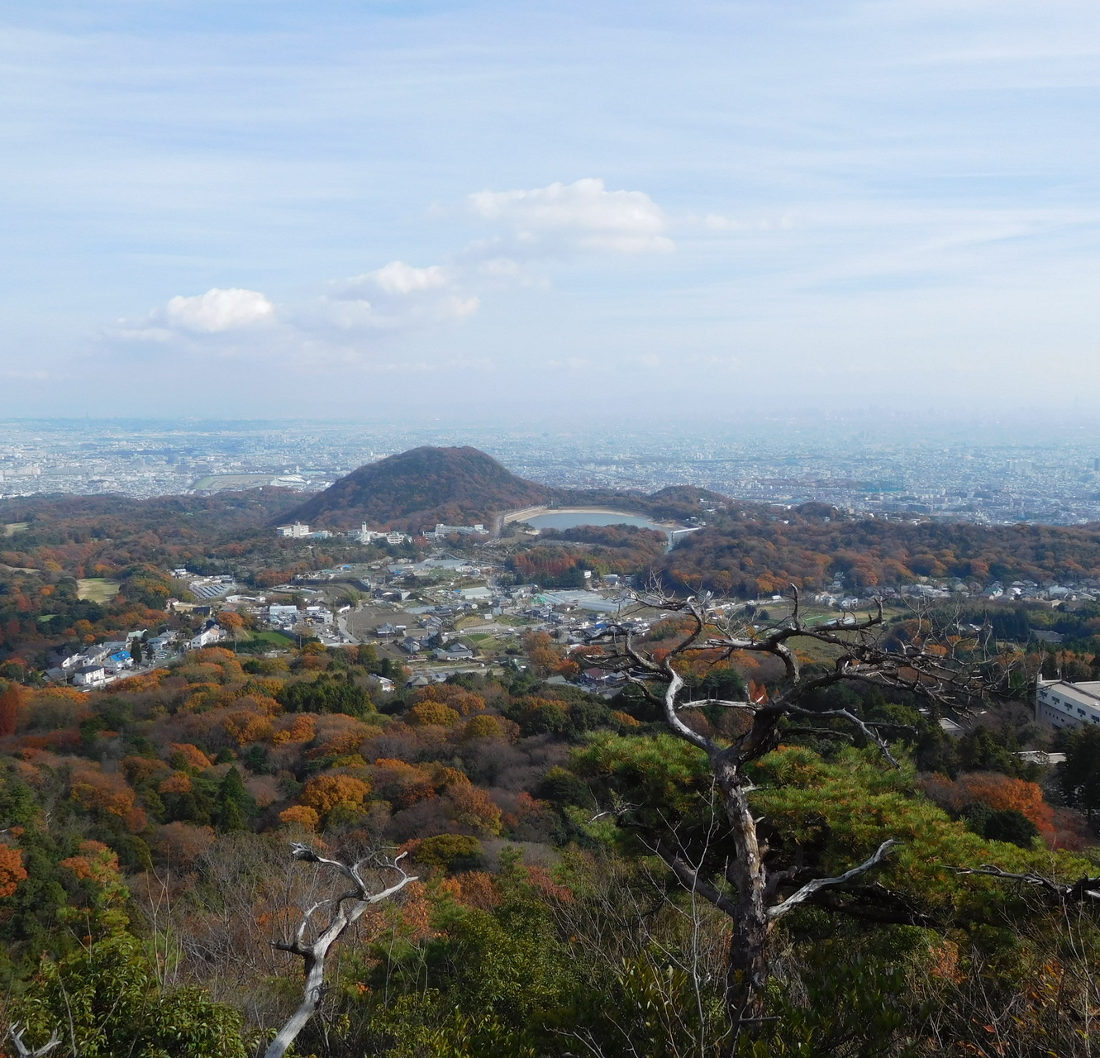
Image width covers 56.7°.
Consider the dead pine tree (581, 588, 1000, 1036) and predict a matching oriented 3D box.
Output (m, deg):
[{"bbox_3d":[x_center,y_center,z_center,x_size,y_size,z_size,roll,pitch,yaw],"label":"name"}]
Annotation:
[{"bbox_3d":[1.570,1.940,6.800,2.750,3.150,2.200,0,7,0],"label":"dead pine tree"}]

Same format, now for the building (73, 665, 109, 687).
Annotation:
[{"bbox_3d":[-237.888,75.427,527.098,7.800,7.200,12.200,3,8,21],"label":"building"}]

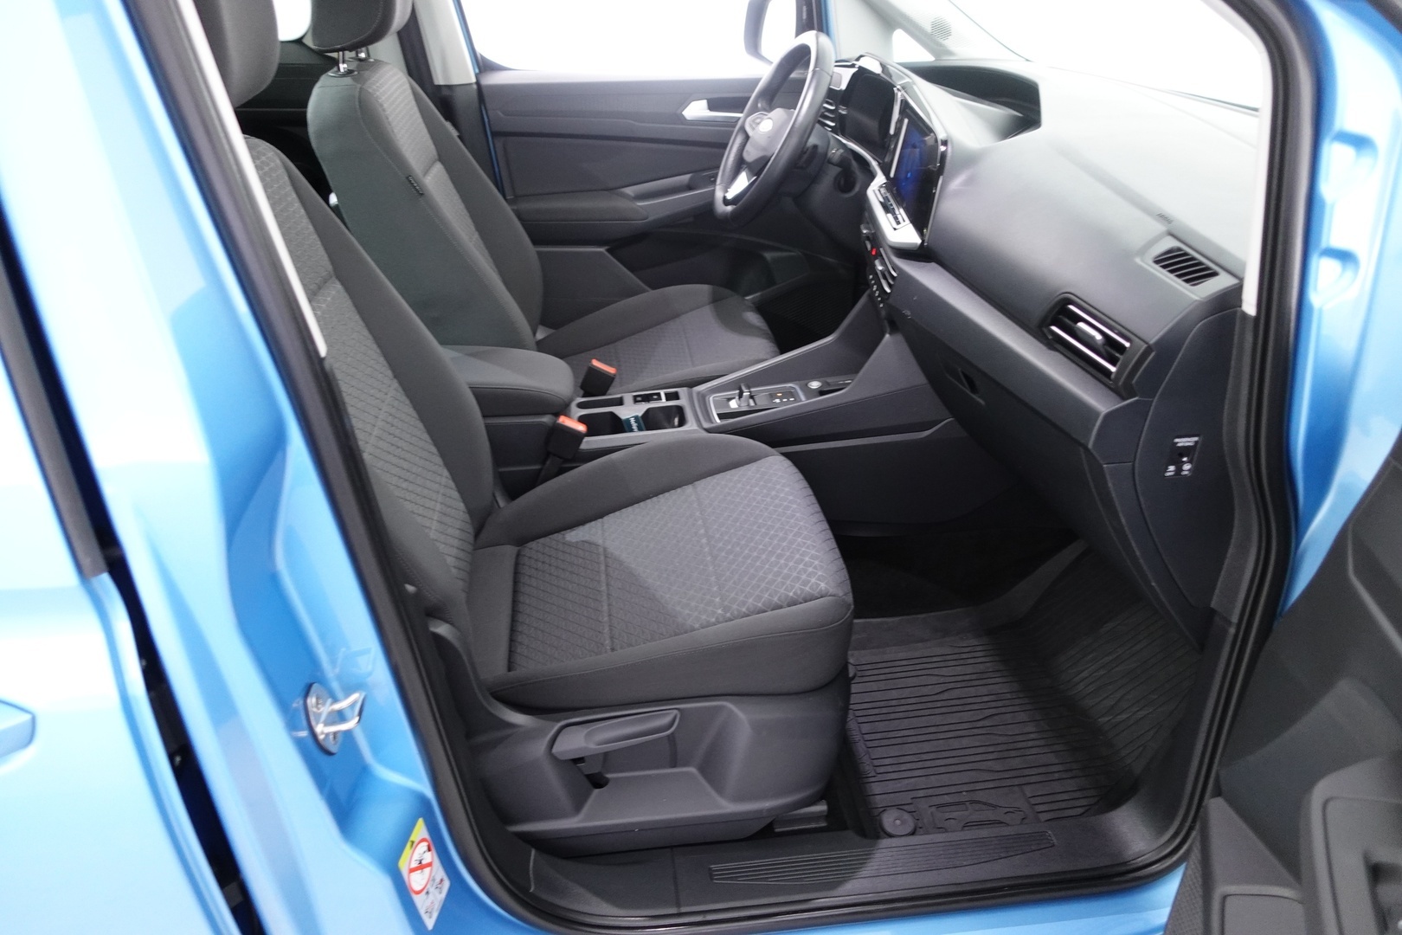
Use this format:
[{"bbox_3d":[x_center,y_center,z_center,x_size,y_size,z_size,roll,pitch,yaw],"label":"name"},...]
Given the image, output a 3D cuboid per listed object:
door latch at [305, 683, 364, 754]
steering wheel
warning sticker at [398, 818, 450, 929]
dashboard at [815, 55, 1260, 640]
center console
[{"bbox_3d":[-0.283,0.194,0.723,0.042,0.063,0.043,0,28,1],"label":"door latch"},{"bbox_3d":[0.145,-0.609,1.715,0.105,0.375,0.375,21,22,-20],"label":"steering wheel"},{"bbox_3d":[-0.248,0.368,0.845,0.002,0.091,0.050,-4,30,12],"label":"warning sticker"},{"bbox_3d":[0.558,-0.383,1.515,0.580,0.520,1.410,-5,28,-8],"label":"dashboard"},{"bbox_3d":[0.019,-0.093,1.572,0.940,0.360,0.240,-5,28,-8],"label":"center console"}]

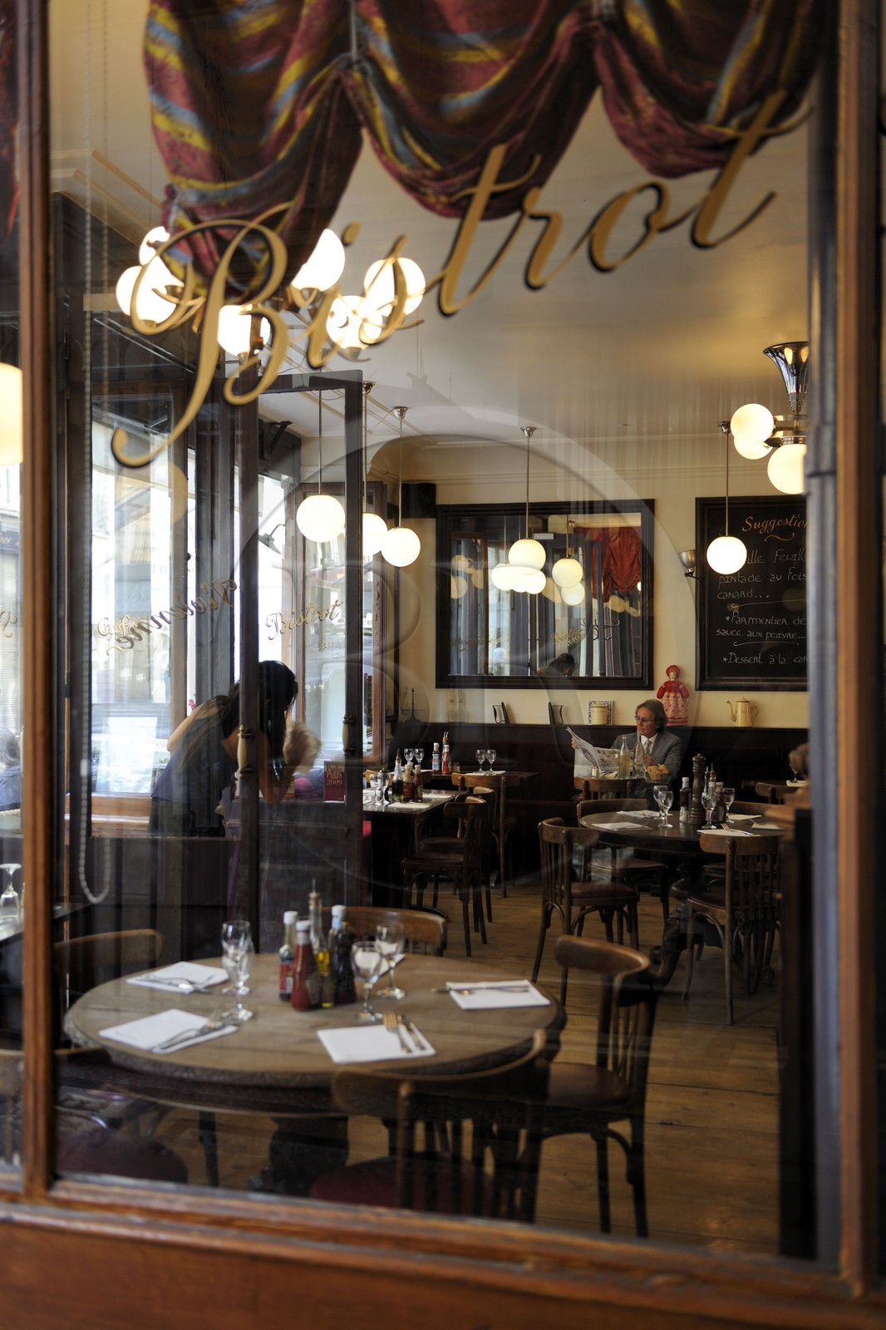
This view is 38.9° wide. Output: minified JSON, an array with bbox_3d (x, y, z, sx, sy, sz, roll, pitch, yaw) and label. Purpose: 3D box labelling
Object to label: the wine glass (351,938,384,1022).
[{"bbox_3d":[-0.166,0.698,2.779,0.071,0.167,0.071,0,0,0],"label":"wine glass"}]

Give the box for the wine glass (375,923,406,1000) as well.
[{"bbox_3d":[-0.119,0.682,2.900,0.069,0.158,0.069,0,0,-2],"label":"wine glass"}]

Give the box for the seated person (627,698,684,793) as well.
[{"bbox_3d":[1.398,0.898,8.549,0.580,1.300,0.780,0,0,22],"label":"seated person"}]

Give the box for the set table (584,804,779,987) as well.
[{"bbox_3d":[1.231,1.168,6.275,1.120,0.752,1.120,0,0,14],"label":"set table"}]

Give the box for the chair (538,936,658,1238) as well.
[{"bbox_3d":[0.279,1.130,3.139,0.500,0.810,0.440,0,0,-10],"label":"chair"}]

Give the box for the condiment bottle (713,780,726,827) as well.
[{"bbox_3d":[1.303,0.650,5.910,0.057,0.190,0.057,0,0,9],"label":"condiment bottle"}]

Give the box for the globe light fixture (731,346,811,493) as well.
[{"bbox_3d":[1.726,-1.178,6.130,0.680,0.700,0.680,0,0,11],"label":"globe light fixture"}]

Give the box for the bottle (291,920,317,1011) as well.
[{"bbox_3d":[-0.314,0.676,2.845,0.059,0.188,0.059,0,0,-6],"label":"bottle"}]

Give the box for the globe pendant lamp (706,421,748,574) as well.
[{"bbox_3d":[1.855,-1.089,8.200,0.255,0.985,0.255,0,0,14],"label":"globe pendant lamp"}]

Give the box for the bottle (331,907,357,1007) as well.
[{"bbox_3d":[-0.227,0.655,2.835,0.056,0.210,0.056,0,0,-5],"label":"bottle"}]

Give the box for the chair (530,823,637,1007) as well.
[{"bbox_3d":[0.675,1.120,5.810,0.480,0.785,0.420,0,0,-14],"label":"chair"}]

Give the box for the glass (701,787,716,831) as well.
[{"bbox_3d":[1.228,0.668,5.790,0.069,0.158,0.069,0,0,11],"label":"glass"}]

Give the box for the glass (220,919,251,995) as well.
[{"bbox_3d":[-0.483,0.680,2.925,0.069,0.158,0.069,0,0,-9],"label":"glass"}]

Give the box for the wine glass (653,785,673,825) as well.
[{"bbox_3d":[1.115,0.709,6.342,0.070,0.166,0.070,0,0,14],"label":"wine glass"}]

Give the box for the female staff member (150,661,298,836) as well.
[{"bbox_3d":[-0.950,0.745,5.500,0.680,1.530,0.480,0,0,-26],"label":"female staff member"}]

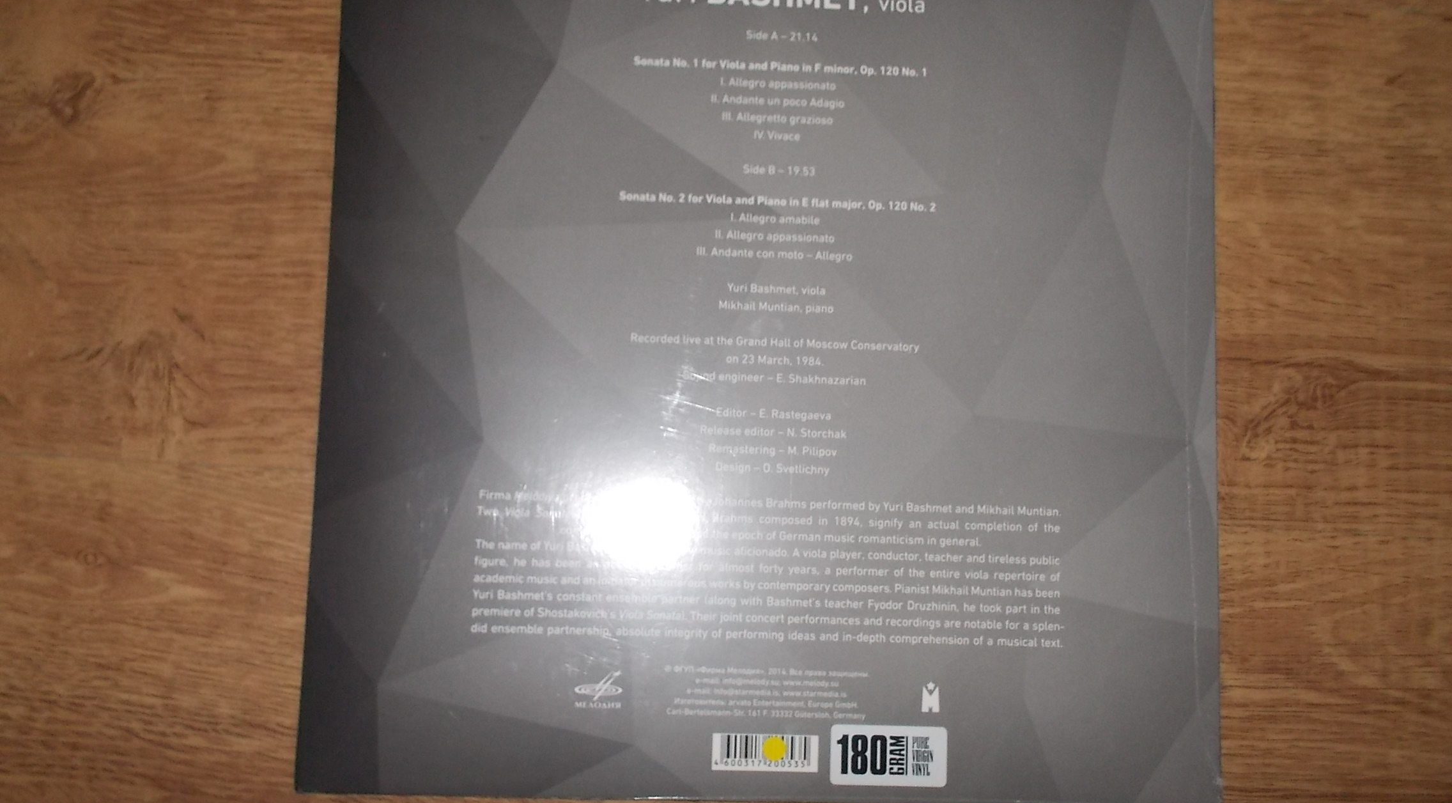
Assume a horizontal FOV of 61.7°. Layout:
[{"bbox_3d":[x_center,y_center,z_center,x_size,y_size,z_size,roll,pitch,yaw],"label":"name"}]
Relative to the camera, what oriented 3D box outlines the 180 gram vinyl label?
[{"bbox_3d":[0.056,0.121,0.416,0.040,0.001,0.020,2,85,-2],"label":"180 gram vinyl label"}]

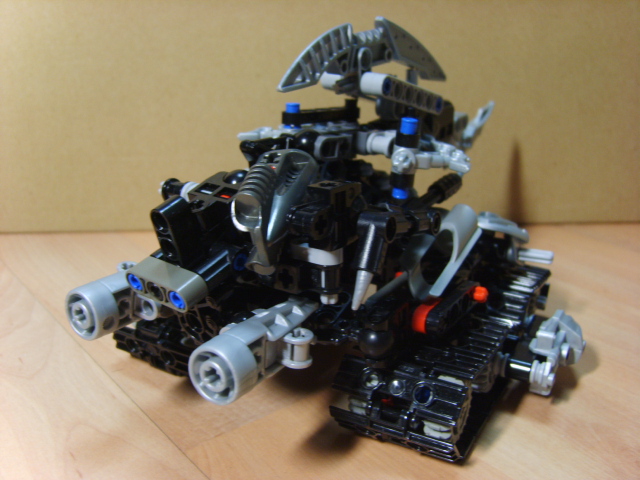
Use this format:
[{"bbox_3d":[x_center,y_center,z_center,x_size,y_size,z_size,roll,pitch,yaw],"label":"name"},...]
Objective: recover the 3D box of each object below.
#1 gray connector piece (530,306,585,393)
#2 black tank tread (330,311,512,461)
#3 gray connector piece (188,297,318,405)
[{"bbox_3d":[0.078,0.038,0.212,0.017,0.022,0.022,10,21,30],"label":"gray connector piece"},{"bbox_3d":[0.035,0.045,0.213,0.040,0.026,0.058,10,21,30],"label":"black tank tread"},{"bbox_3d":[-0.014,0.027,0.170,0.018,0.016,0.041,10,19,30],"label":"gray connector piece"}]

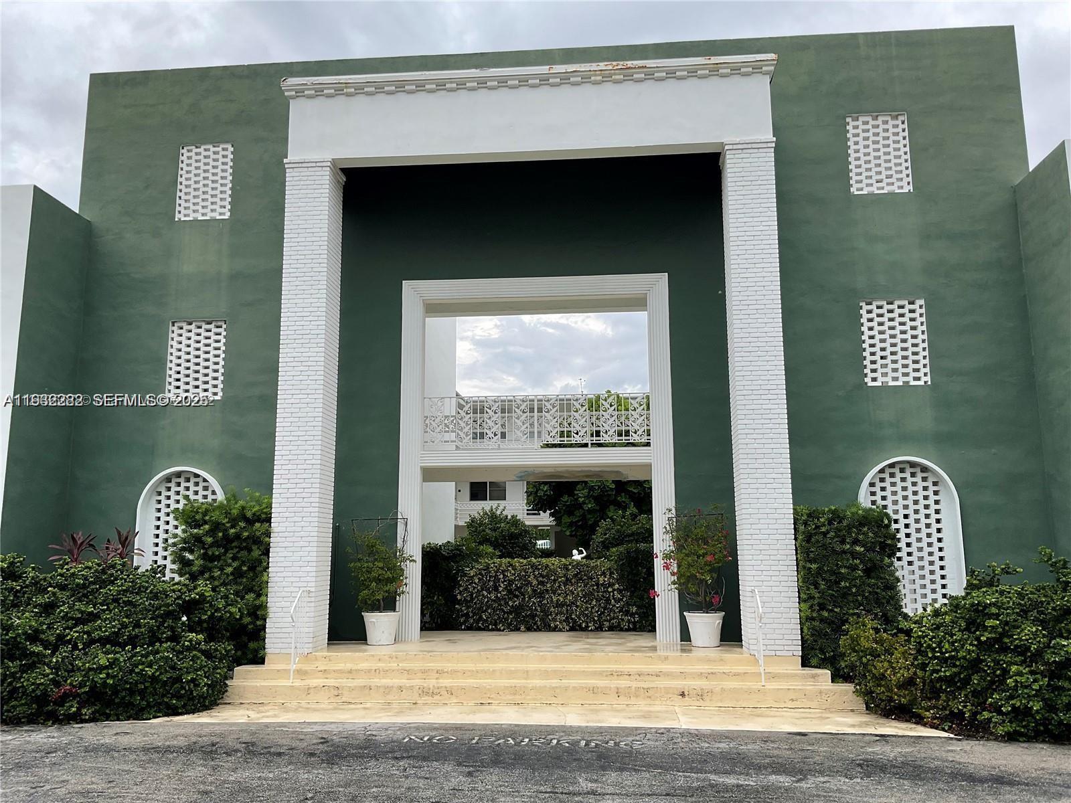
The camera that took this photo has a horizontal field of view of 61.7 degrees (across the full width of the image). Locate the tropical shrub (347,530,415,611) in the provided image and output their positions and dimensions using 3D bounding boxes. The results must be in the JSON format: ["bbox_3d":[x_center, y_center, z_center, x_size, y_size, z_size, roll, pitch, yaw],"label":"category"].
[{"bbox_3d":[-2.215,2.438,12.901,0.968,1.171,0.734,-1,-10,5],"label":"tropical shrub"}]

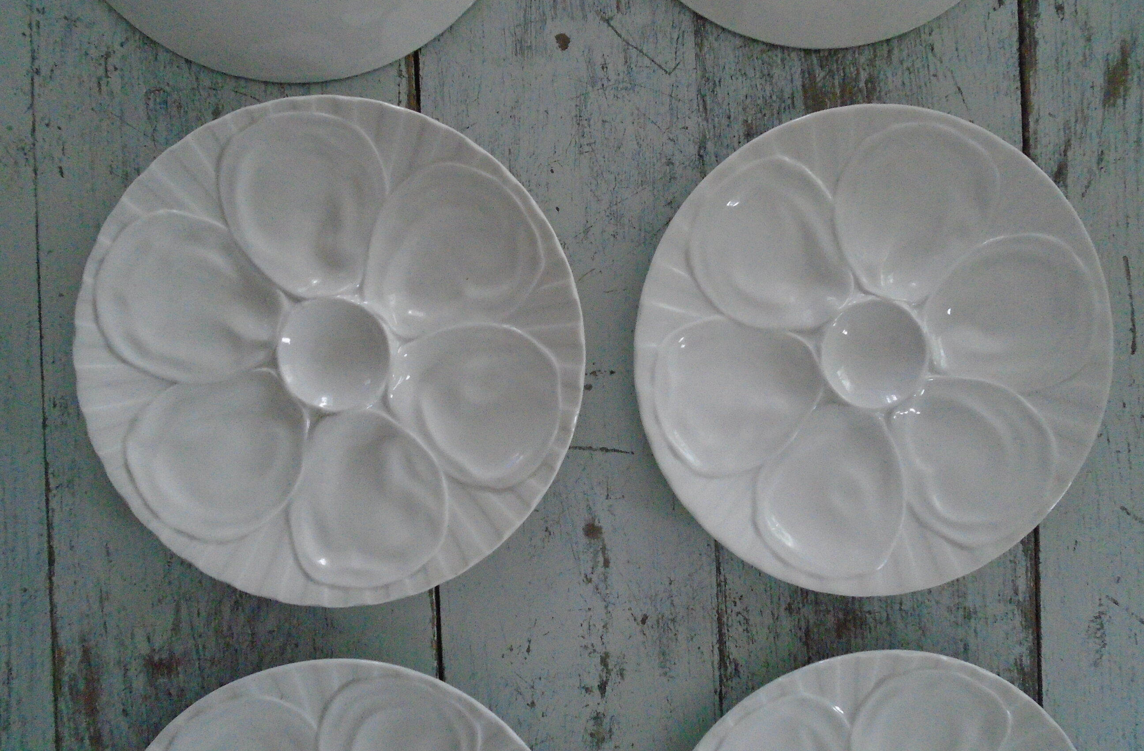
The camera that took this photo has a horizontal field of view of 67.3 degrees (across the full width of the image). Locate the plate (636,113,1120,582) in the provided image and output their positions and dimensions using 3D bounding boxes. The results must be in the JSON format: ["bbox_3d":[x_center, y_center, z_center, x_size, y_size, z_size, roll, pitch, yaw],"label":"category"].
[{"bbox_3d":[0.152,-0.011,0.441,0.245,0.026,0.245,0,94,-3],"label":"plate"}]

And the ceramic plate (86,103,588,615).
[{"bbox_3d":[-0.116,-0.010,0.426,0.245,0.026,0.245,0,94,-3],"label":"ceramic plate"}]

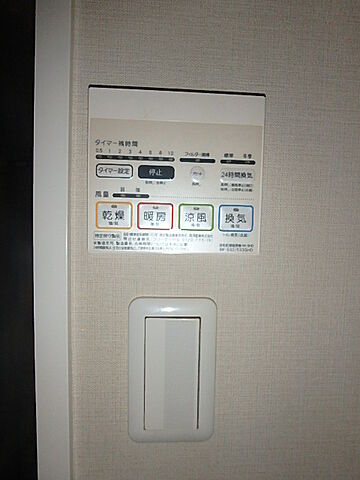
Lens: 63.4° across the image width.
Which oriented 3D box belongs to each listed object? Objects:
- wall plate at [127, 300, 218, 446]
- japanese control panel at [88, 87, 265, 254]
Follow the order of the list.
[{"bbox_3d":[-0.006,0.105,0.228,0.070,0.120,0.010,1,4,-3],"label":"wall plate"},{"bbox_3d":[-0.003,-0.048,0.215,0.124,0.115,0.014,1,4,-3],"label":"japanese control panel"}]

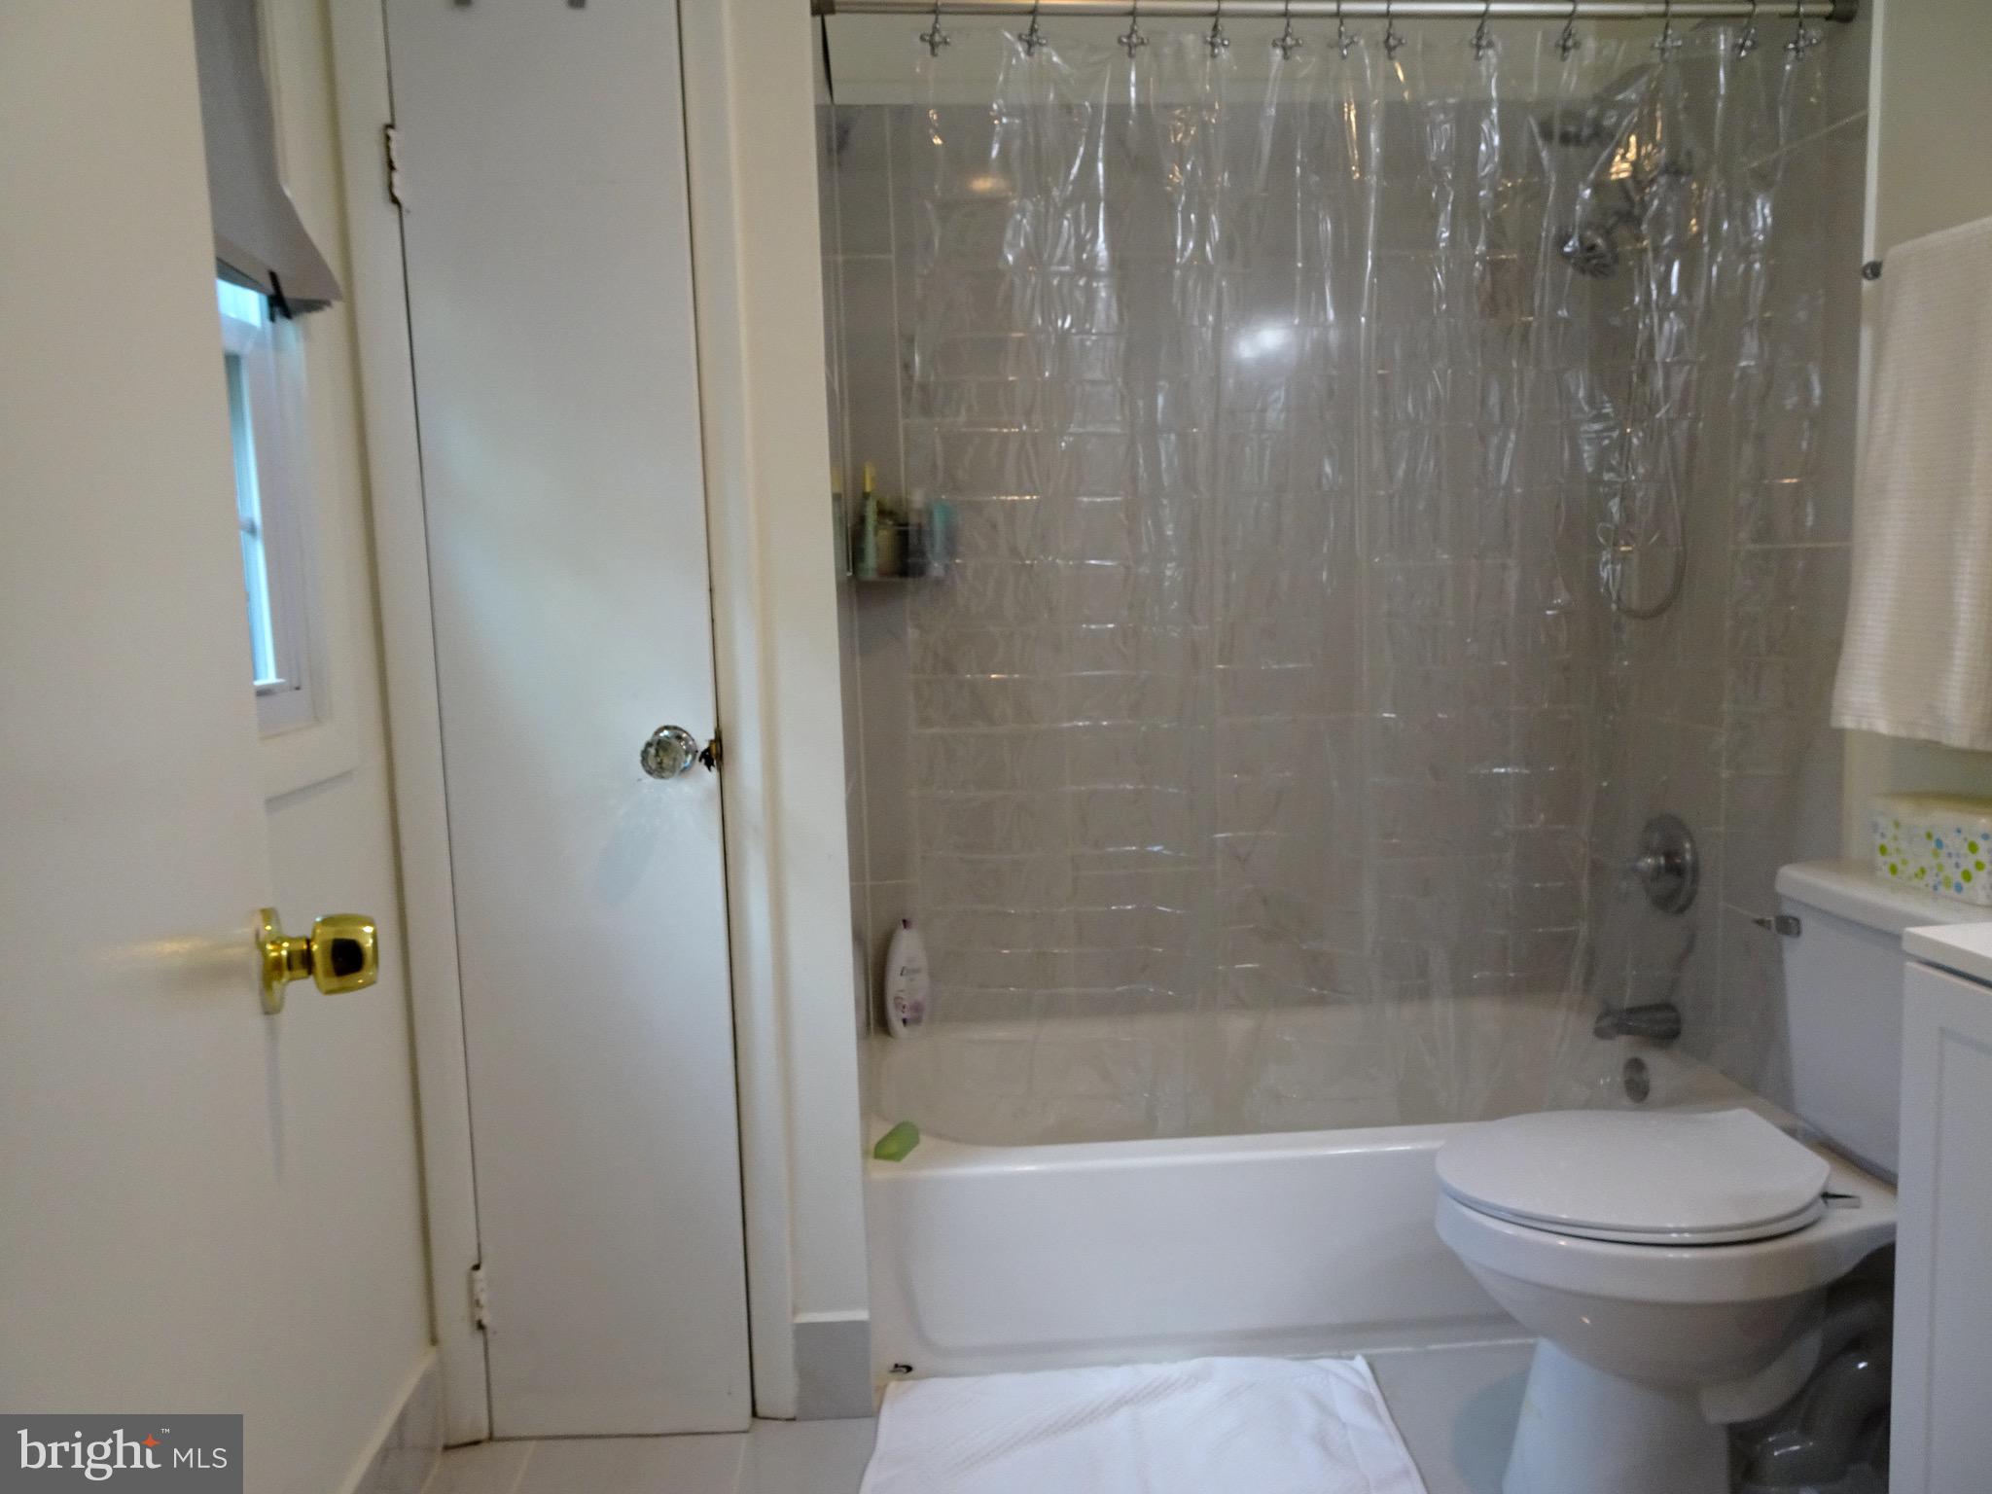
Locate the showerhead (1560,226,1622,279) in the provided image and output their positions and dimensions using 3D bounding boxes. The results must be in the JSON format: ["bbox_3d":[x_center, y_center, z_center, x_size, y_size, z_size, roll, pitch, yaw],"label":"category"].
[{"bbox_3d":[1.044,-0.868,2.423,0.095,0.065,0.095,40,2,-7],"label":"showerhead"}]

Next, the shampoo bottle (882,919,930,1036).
[{"bbox_3d":[-0.183,0.460,2.770,0.090,0.232,0.056,-3,7,-11],"label":"shampoo bottle"}]

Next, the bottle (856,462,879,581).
[{"bbox_3d":[-0.242,-0.428,2.612,0.044,0.218,0.042,-2,6,-4],"label":"bottle"}]

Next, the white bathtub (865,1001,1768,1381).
[{"bbox_3d":[0.523,0.751,2.530,1.510,0.335,0.740,-2,6,-4],"label":"white bathtub"}]

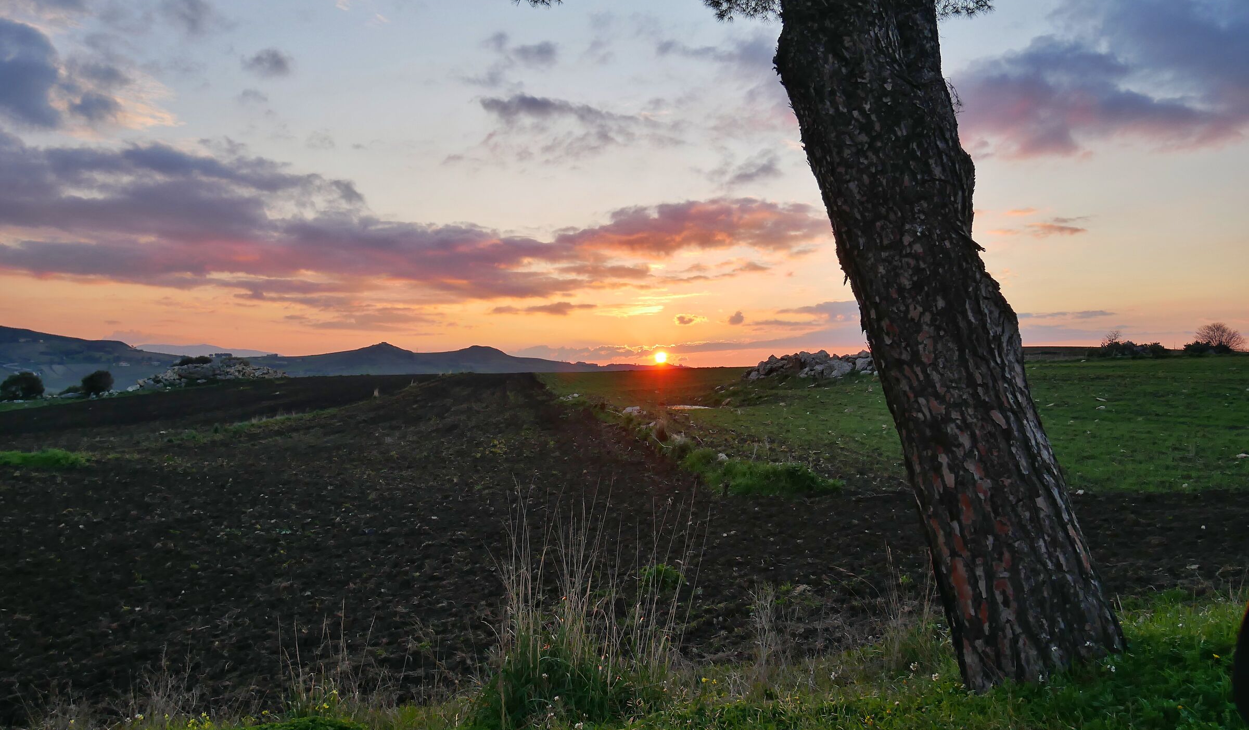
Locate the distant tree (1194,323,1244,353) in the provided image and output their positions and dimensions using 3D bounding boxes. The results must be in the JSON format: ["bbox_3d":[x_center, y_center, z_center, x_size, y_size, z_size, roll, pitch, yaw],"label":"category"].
[{"bbox_3d":[54.970,-2.430,80.000,4.200,2.950,4.000,0,0,0],"label":"distant tree"}]

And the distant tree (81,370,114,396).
[{"bbox_3d":[-51.710,1.750,85.000,3.000,2.500,2.900,0,0,0],"label":"distant tree"}]

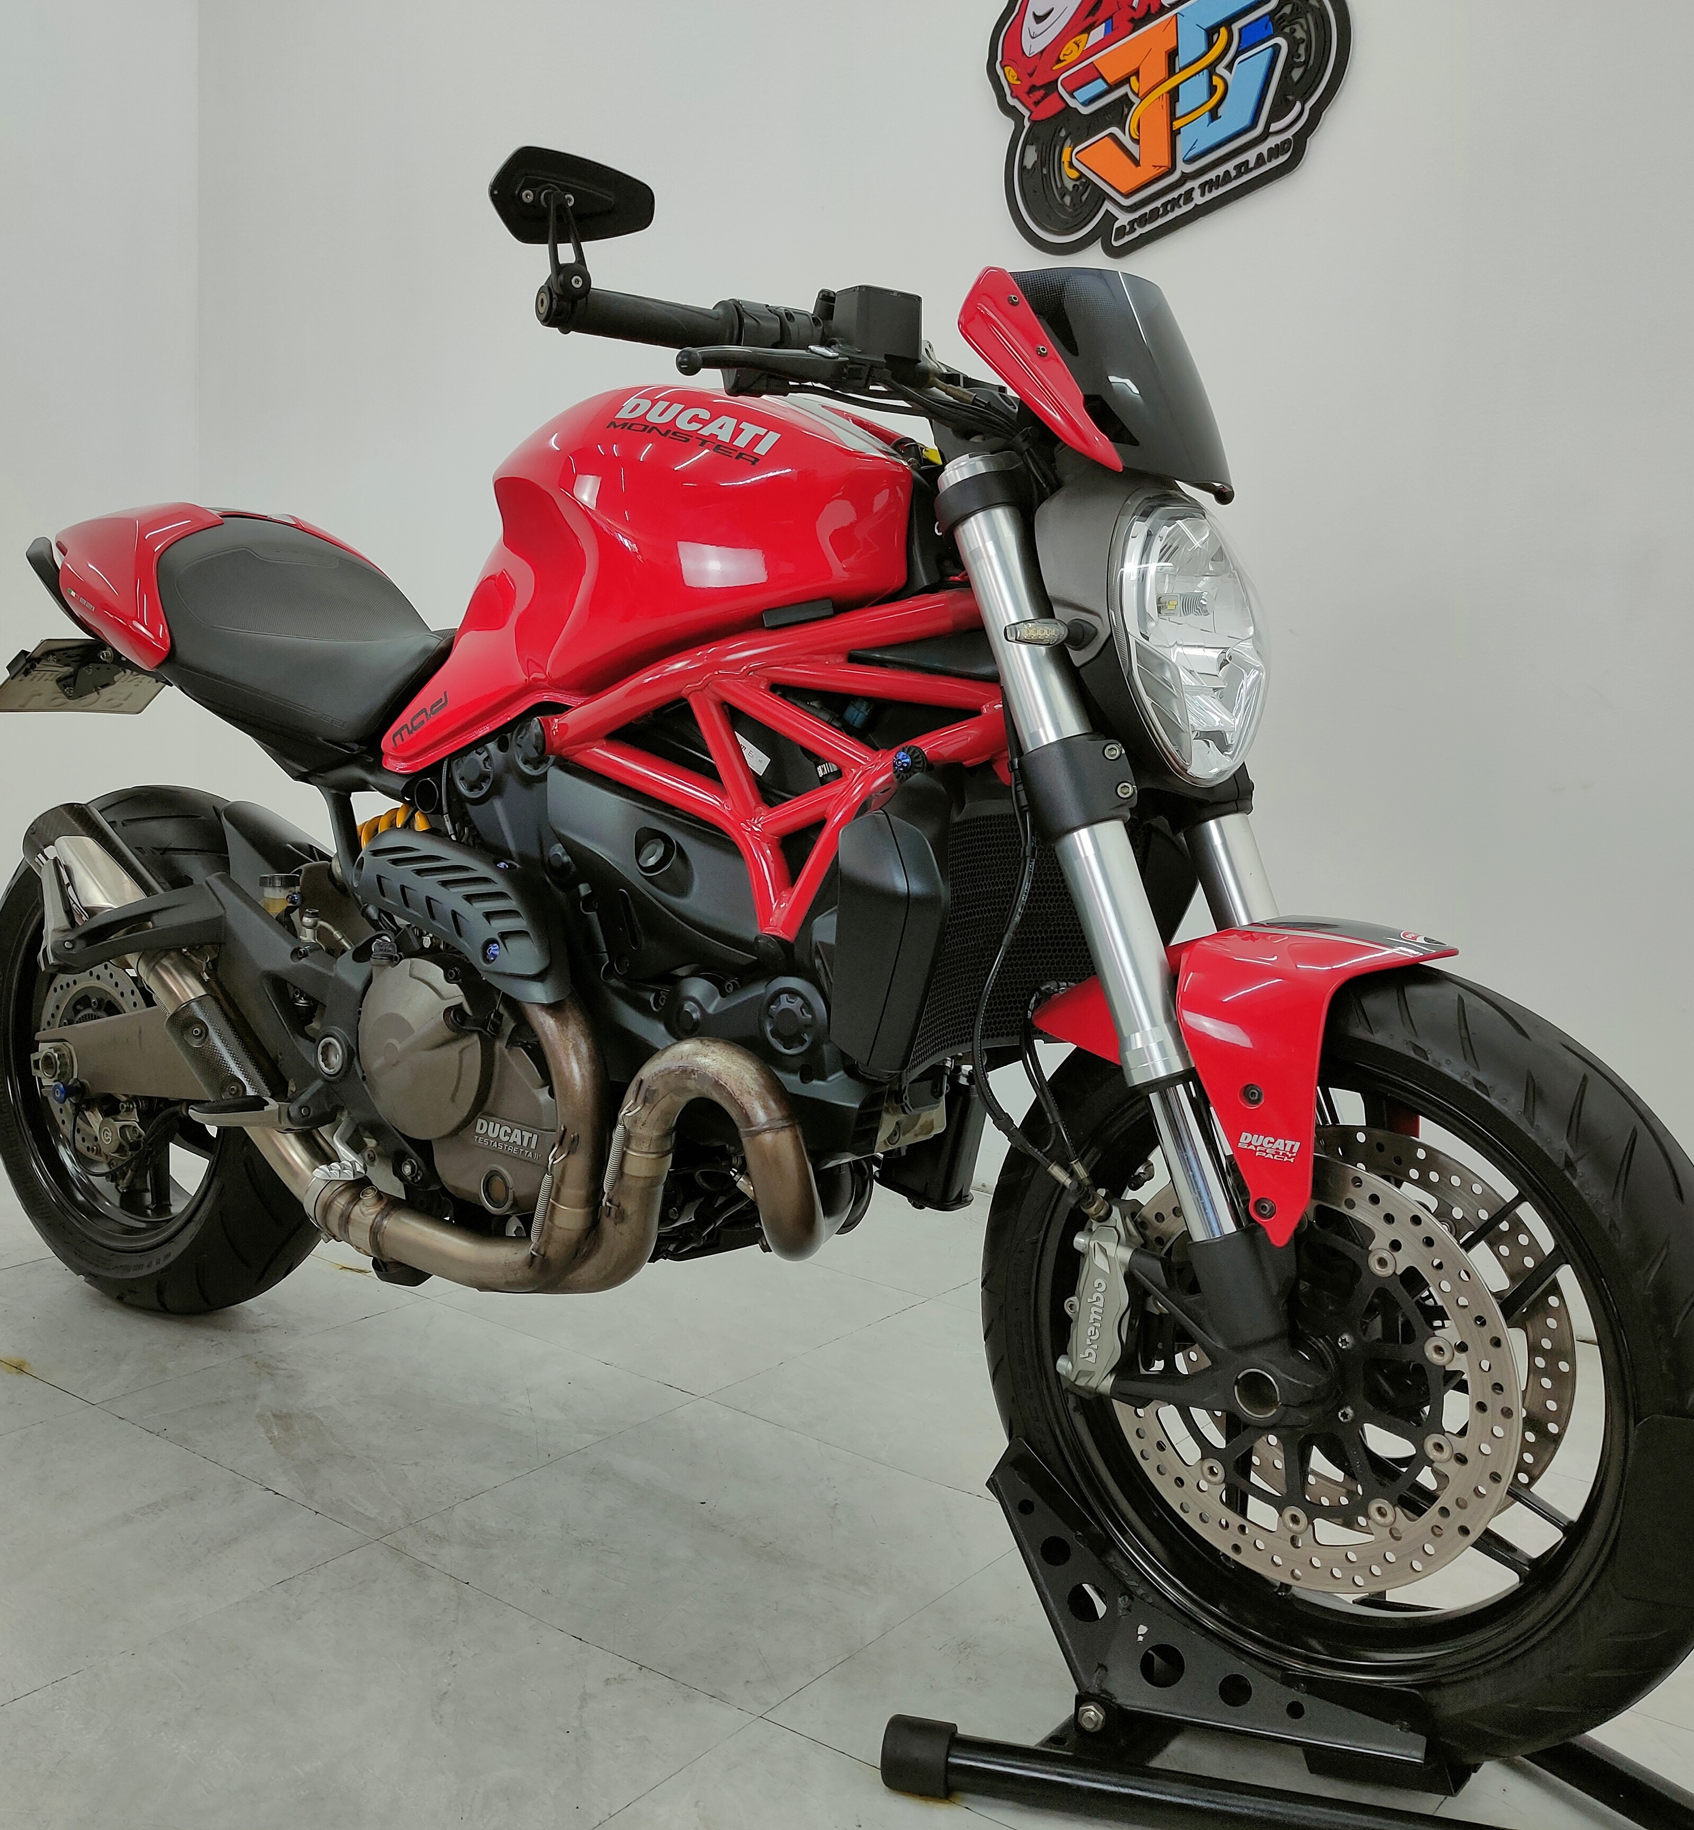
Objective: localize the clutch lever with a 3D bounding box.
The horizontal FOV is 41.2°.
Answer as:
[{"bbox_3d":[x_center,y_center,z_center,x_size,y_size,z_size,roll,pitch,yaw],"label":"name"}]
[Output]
[{"bbox_3d":[-0.060,-0.400,1.634,0.163,0.022,0.035,-11,14,-41],"label":"clutch lever"}]

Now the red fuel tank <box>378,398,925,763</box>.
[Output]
[{"bbox_3d":[-0.118,-0.296,2.031,0.650,0.360,0.360,8,10,39],"label":"red fuel tank"}]

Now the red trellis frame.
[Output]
[{"bbox_3d":[0.015,-0.145,1.935,0.470,0.303,0.320,8,10,39],"label":"red trellis frame"}]

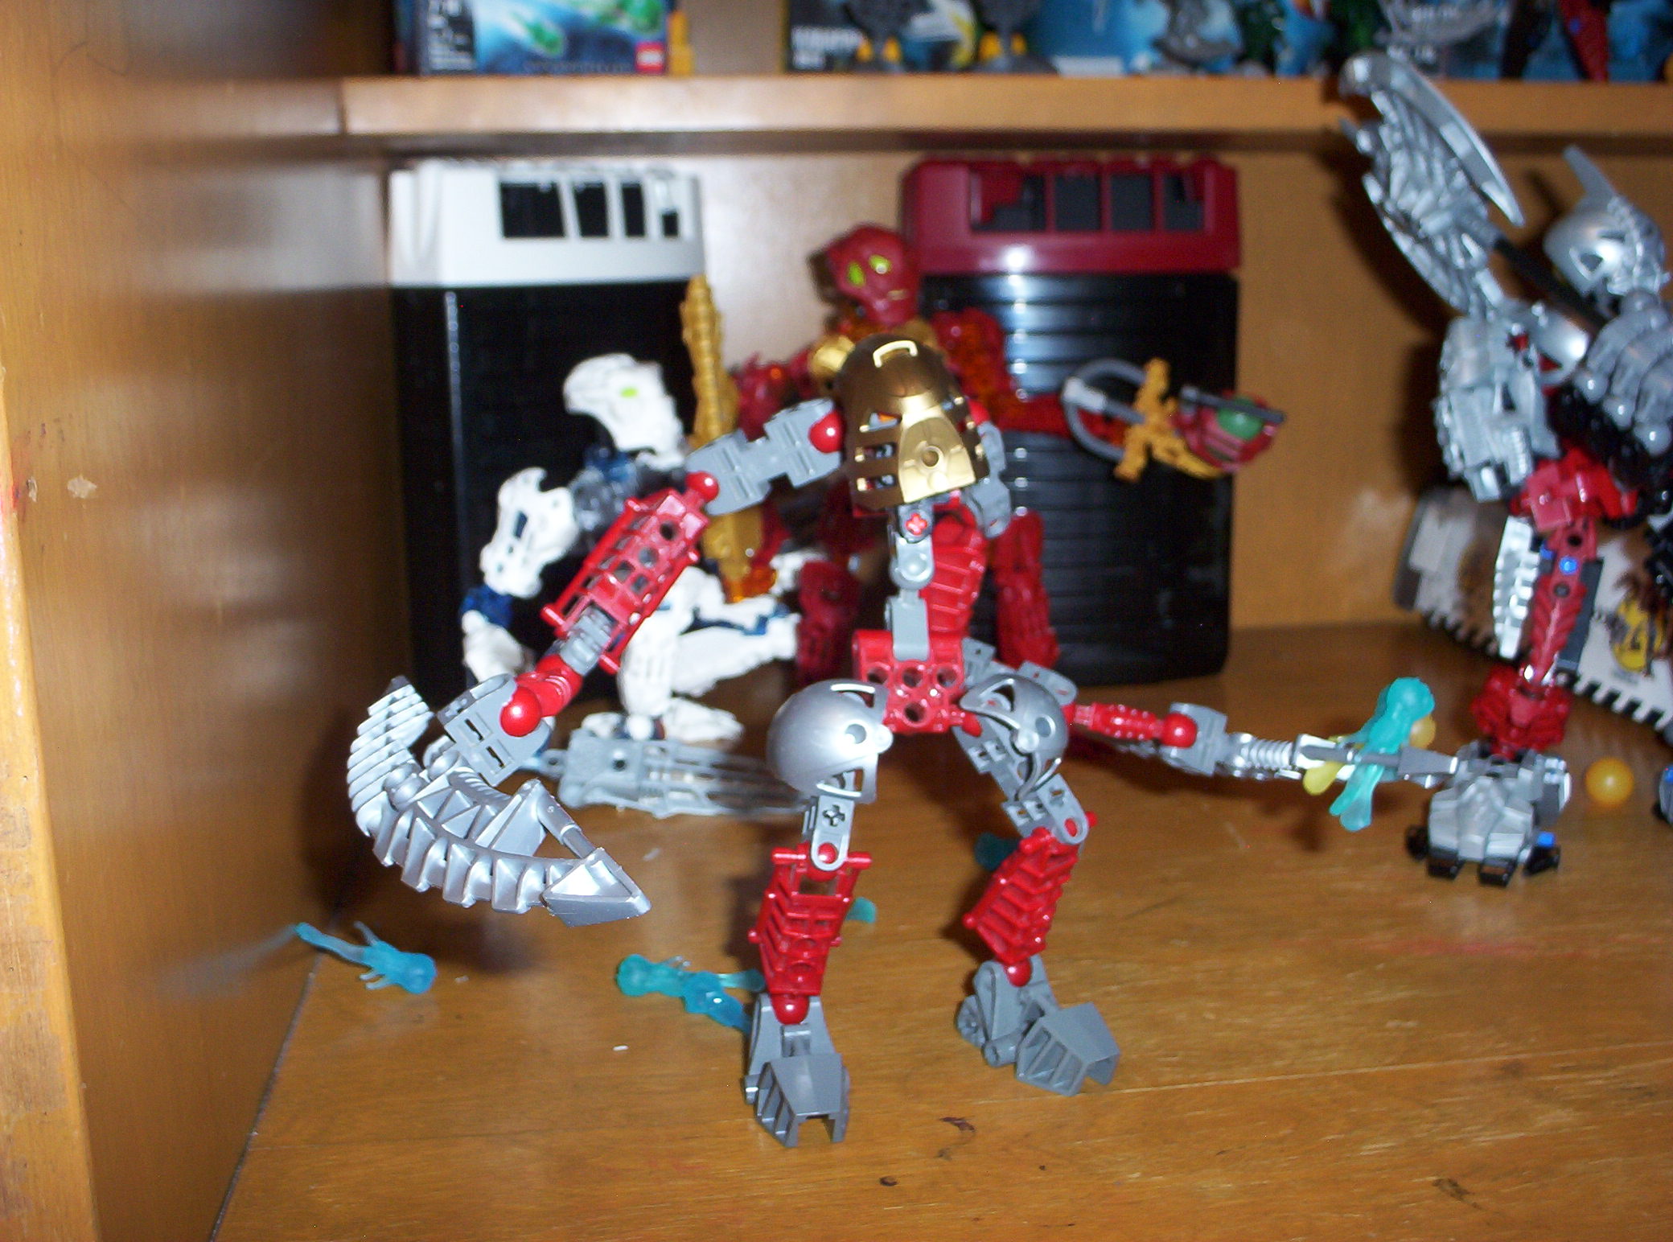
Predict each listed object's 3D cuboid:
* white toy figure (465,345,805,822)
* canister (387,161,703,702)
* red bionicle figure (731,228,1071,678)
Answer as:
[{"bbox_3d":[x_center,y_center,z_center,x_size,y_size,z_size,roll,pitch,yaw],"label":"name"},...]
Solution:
[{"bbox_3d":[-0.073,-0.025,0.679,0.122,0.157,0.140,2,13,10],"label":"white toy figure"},{"bbox_3d":[-0.121,-0.082,0.768,0.135,0.231,0.072,-11,16,-40],"label":"canister"},{"bbox_3d":[0.027,-0.062,0.736,0.127,0.203,0.085,-3,13,-12],"label":"red bionicle figure"}]

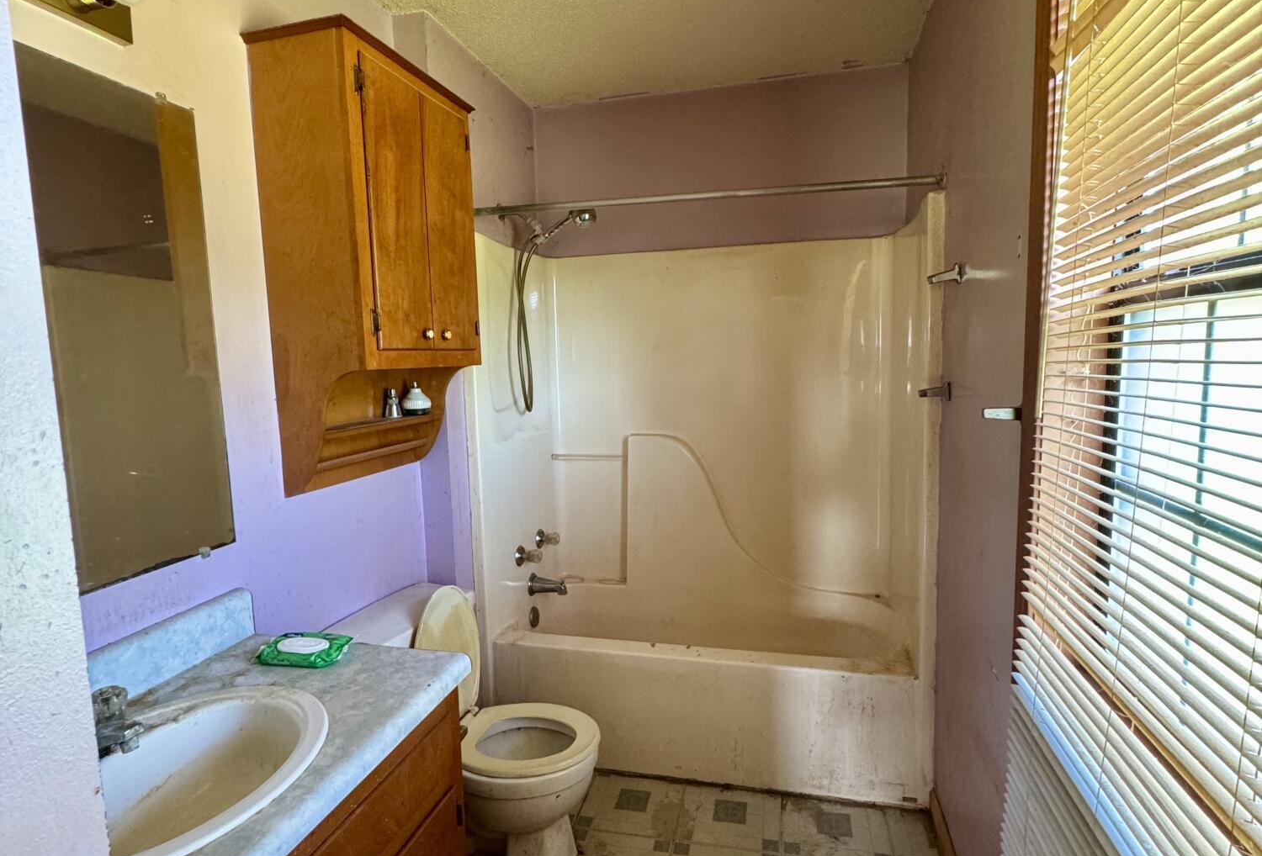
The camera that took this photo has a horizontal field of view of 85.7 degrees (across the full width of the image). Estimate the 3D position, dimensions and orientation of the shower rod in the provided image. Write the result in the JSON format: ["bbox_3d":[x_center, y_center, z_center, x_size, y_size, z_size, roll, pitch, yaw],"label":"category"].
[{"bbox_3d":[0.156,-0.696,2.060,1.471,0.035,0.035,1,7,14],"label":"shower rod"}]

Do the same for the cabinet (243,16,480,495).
[{"bbox_3d":[-0.659,-0.399,1.836,0.264,1.062,0.596,0,7,14],"label":"cabinet"}]

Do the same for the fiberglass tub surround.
[{"bbox_3d":[0.269,0.222,2.503,1.478,1.829,0.721,0,7,14],"label":"fiberglass tub surround"}]

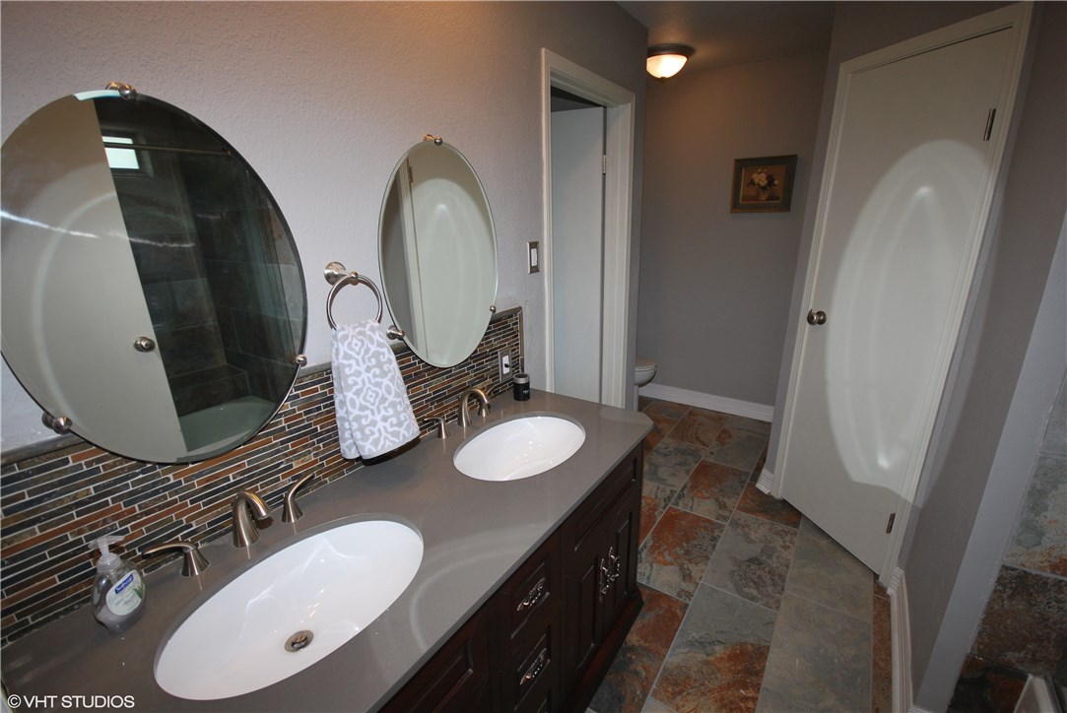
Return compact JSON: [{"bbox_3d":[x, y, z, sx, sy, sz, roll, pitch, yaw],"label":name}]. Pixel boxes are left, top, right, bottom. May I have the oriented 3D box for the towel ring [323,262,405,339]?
[{"bbox_3d":[-0.453,-0.137,1.085,0.090,0.180,0.153,10,20,34],"label":"towel ring"}]

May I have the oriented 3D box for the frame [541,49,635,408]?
[{"bbox_3d":[0.256,-0.214,2.254,0.140,2.103,0.825,10,20,34],"label":"frame"}]

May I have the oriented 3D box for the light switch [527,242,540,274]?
[{"bbox_3d":[0.005,-0.389,1.750,0.012,0.118,0.074,10,20,34],"label":"light switch"}]

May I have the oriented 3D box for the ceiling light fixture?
[{"bbox_3d":[0.783,-1.737,2.674,0.345,0.135,0.345,10,20,34],"label":"ceiling light fixture"}]

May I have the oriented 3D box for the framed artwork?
[{"bbox_3d":[1.541,-1.153,3.001,0.370,0.349,0.025,10,20,34],"label":"framed artwork"}]

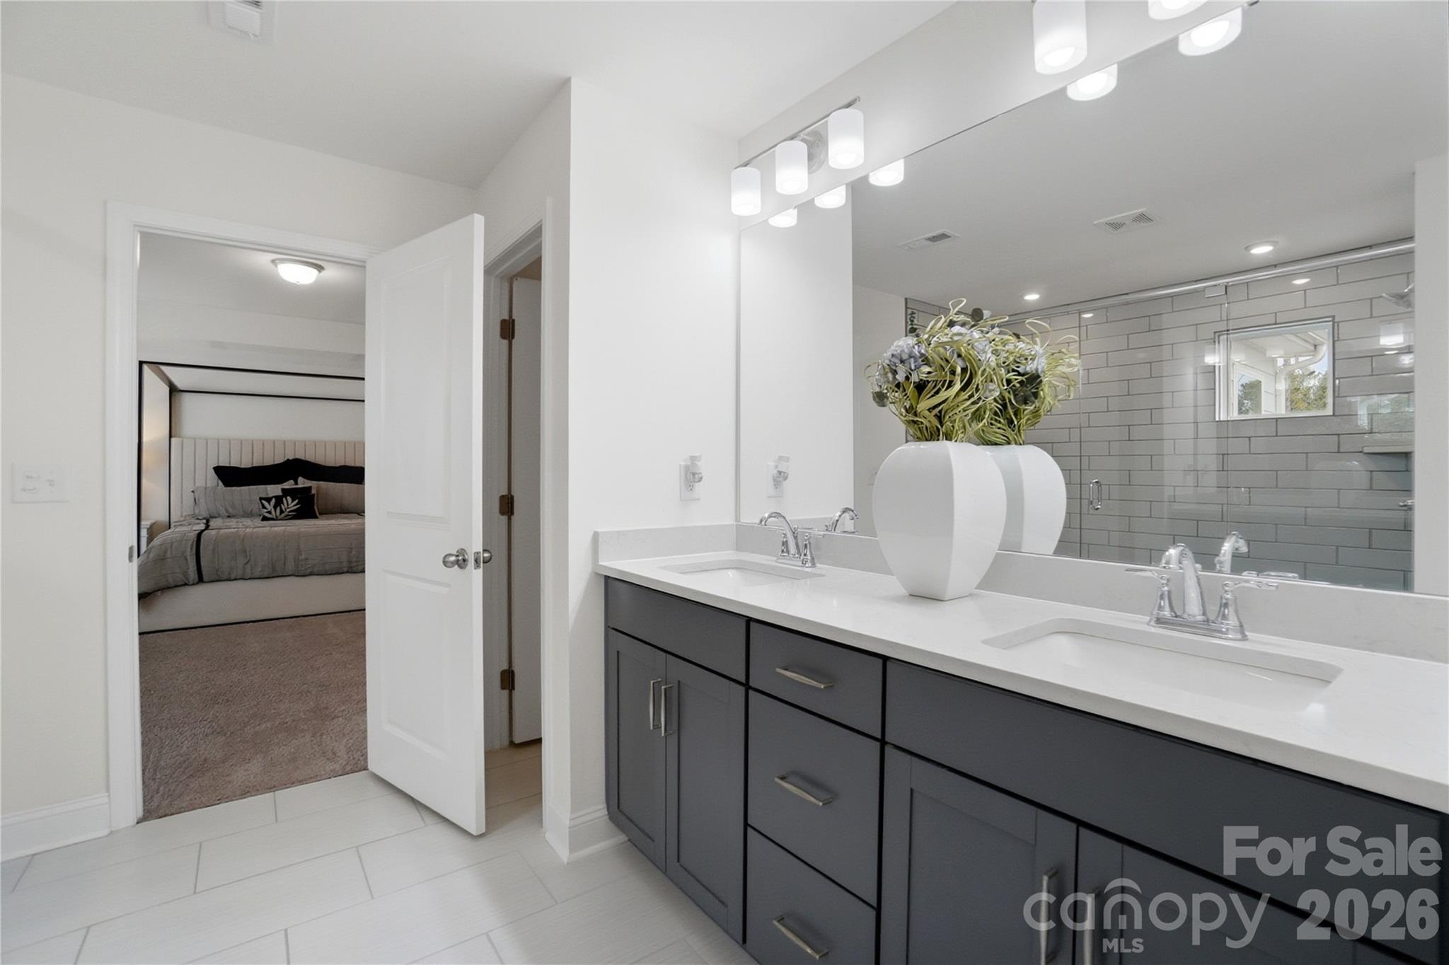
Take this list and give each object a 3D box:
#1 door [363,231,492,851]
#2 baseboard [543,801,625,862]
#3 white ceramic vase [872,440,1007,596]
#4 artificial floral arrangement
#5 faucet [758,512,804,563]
[{"bbox_3d":[-1.110,0.141,2.198,0.745,2.030,0.045,1,1,36],"label":"door"},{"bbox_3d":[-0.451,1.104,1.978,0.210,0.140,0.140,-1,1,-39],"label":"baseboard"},{"bbox_3d":[0.514,0.087,1.442,0.225,0.360,0.220,-1,1,-39],"label":"white ceramic vase"},{"bbox_3d":[0.511,-0.258,1.435,0.315,0.335,0.340,-1,1,-39],"label":"artificial floral arrangement"},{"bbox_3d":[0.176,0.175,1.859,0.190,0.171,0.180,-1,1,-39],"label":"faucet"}]

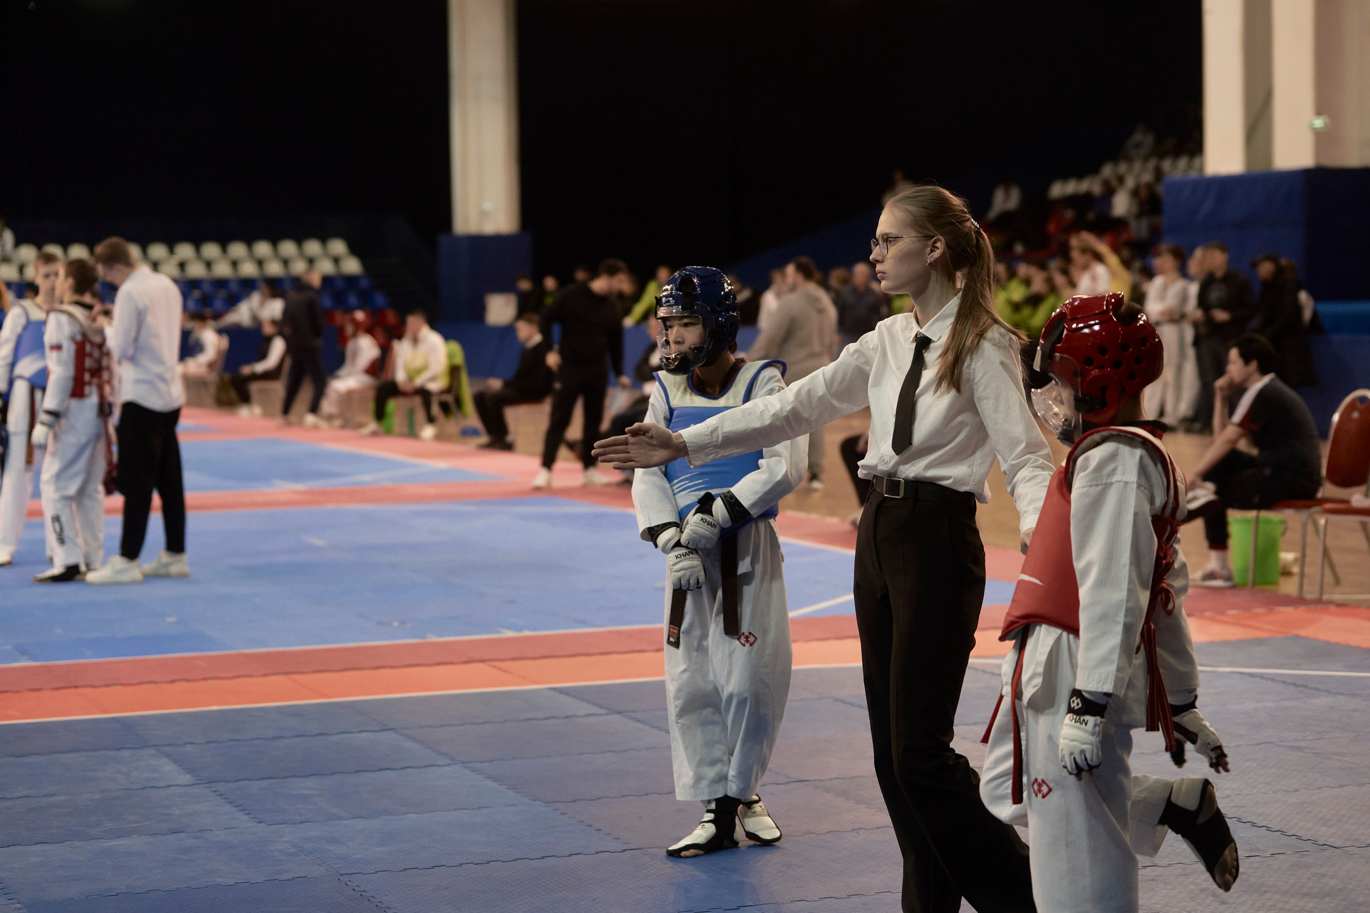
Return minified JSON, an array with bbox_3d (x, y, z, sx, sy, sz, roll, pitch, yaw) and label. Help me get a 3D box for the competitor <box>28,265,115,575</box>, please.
[{"bbox_3d":[-3.135,-0.192,13.650,0.400,1.639,0.470,2,4,31],"label":"competitor"}]

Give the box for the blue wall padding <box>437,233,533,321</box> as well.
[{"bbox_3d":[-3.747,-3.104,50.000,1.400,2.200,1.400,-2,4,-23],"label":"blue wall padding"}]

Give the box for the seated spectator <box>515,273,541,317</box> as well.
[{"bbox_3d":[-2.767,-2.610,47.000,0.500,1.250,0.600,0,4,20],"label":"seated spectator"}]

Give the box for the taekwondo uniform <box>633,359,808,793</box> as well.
[{"bbox_3d":[0.088,0.322,6.950,0.460,1.161,0.340,1,4,14],"label":"taekwondo uniform"}]

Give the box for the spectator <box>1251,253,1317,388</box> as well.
[{"bbox_3d":[5.935,-1.143,26.400,0.500,1.750,0.550,-3,4,-25],"label":"spectator"}]

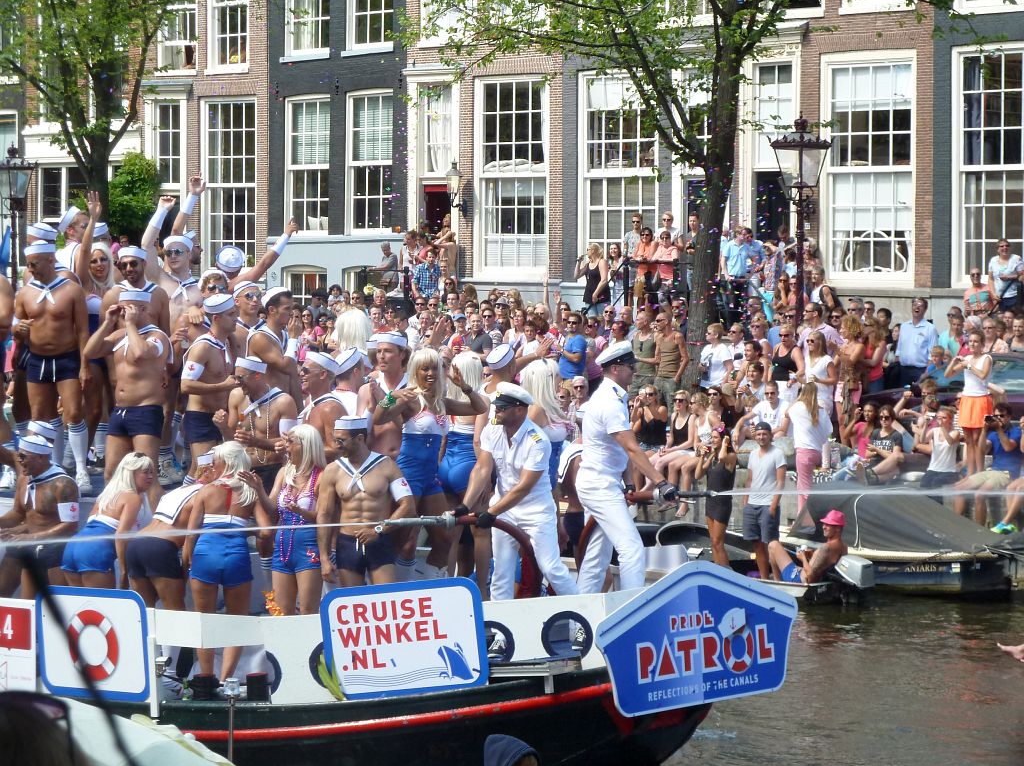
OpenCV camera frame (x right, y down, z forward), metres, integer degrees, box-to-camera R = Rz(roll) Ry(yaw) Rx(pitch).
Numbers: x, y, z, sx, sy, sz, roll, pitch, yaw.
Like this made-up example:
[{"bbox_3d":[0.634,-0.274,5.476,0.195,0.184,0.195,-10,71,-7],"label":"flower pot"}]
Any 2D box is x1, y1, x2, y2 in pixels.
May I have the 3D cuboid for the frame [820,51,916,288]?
[{"bbox_3d":[5.592,-3.334,48.048,0.220,3.697,1.876,-3,4,-43],"label":"frame"}]

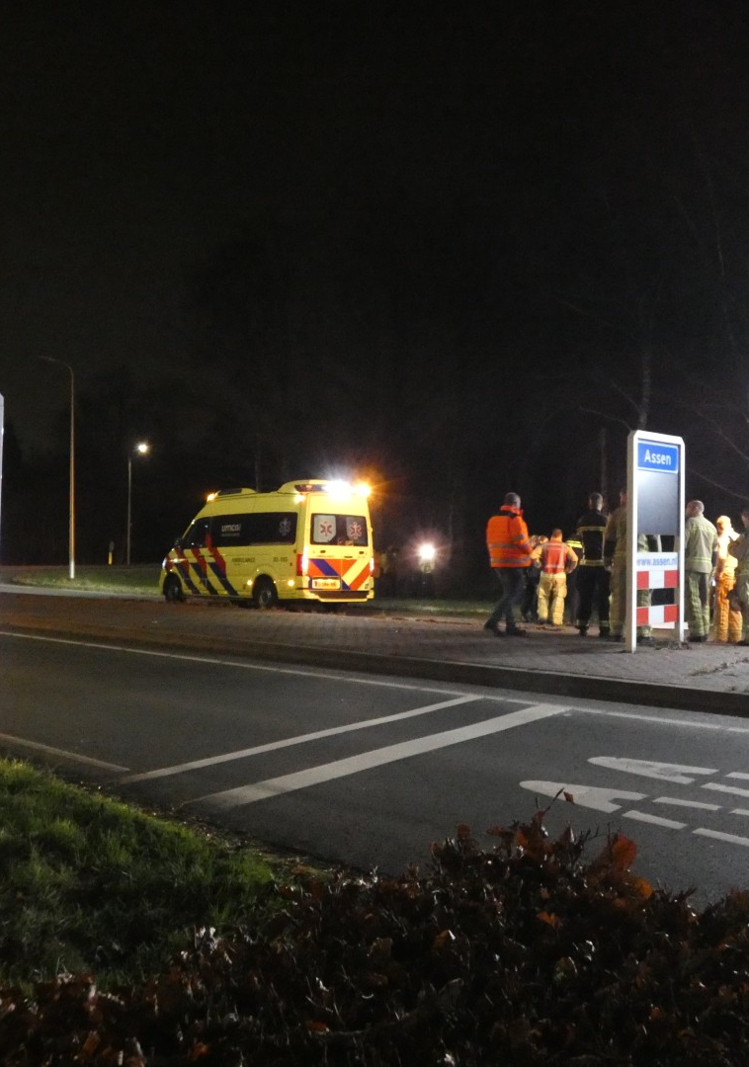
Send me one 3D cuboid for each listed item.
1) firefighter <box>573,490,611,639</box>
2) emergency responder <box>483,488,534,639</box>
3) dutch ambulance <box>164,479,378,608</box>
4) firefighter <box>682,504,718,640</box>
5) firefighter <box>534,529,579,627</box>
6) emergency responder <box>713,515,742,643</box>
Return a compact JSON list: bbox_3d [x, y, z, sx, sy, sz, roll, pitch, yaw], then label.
[{"bbox_3d":[2.777,0.387,13.000,0.560,1.830,0.400,0,0,-5],"label":"firefighter"},{"bbox_3d":[1.689,0.391,12.900,0.580,1.830,0.580,1,0,-44],"label":"emergency responder"},{"bbox_3d":[-2.750,0.250,24.500,2.040,2.860,5.980,1,0,-42],"label":"dutch ambulance"},{"bbox_3d":[4.131,0.468,13.100,0.550,1.800,0.420,0,0,-20],"label":"firefighter"},{"bbox_3d":[3.211,0.773,18.100,0.780,1.720,0.450,0,0,-3],"label":"firefighter"},{"bbox_3d":[4.602,0.594,13.400,0.450,1.680,0.500,0,0,41],"label":"emergency responder"}]

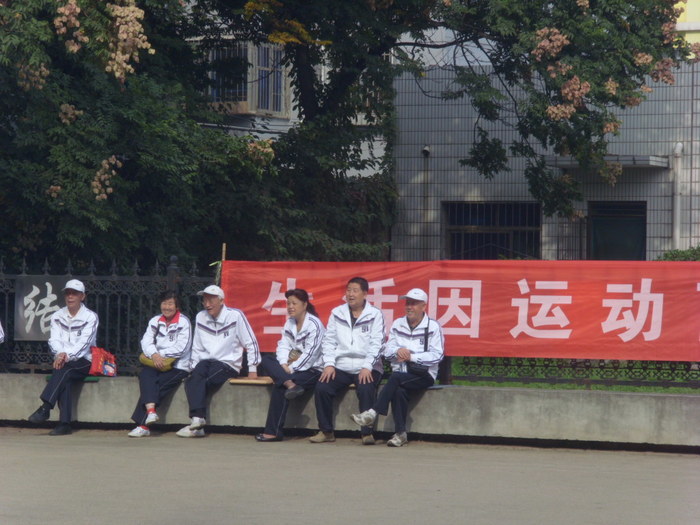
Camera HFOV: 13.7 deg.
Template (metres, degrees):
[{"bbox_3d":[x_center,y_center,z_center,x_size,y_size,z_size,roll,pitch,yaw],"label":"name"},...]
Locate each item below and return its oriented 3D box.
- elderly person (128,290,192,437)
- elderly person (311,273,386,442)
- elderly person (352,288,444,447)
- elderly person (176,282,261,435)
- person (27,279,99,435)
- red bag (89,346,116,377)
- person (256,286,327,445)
[{"bbox_3d":[-1.615,0.851,24.820,0.490,1.206,0.740,0,0,18],"label":"elderly person"},{"bbox_3d":[-0.021,0.796,24.097,0.550,1.343,0.760,0,0,21],"label":"elderly person"},{"bbox_3d":[0.398,0.847,23.901,0.580,1.249,0.850,0,0,24],"label":"elderly person"},{"bbox_3d":[-1.111,0.827,24.606,0.610,1.264,0.770,0,0,21],"label":"elderly person"},{"bbox_3d":[-2.487,0.797,25.189,0.520,1.299,0.760,0,0,20],"label":"person"},{"bbox_3d":[-2.160,0.866,25.467,0.250,0.260,0.150,0,0,-6],"label":"red bag"},{"bbox_3d":[-0.497,0.845,24.320,0.510,1.238,0.730,0,0,36],"label":"person"}]

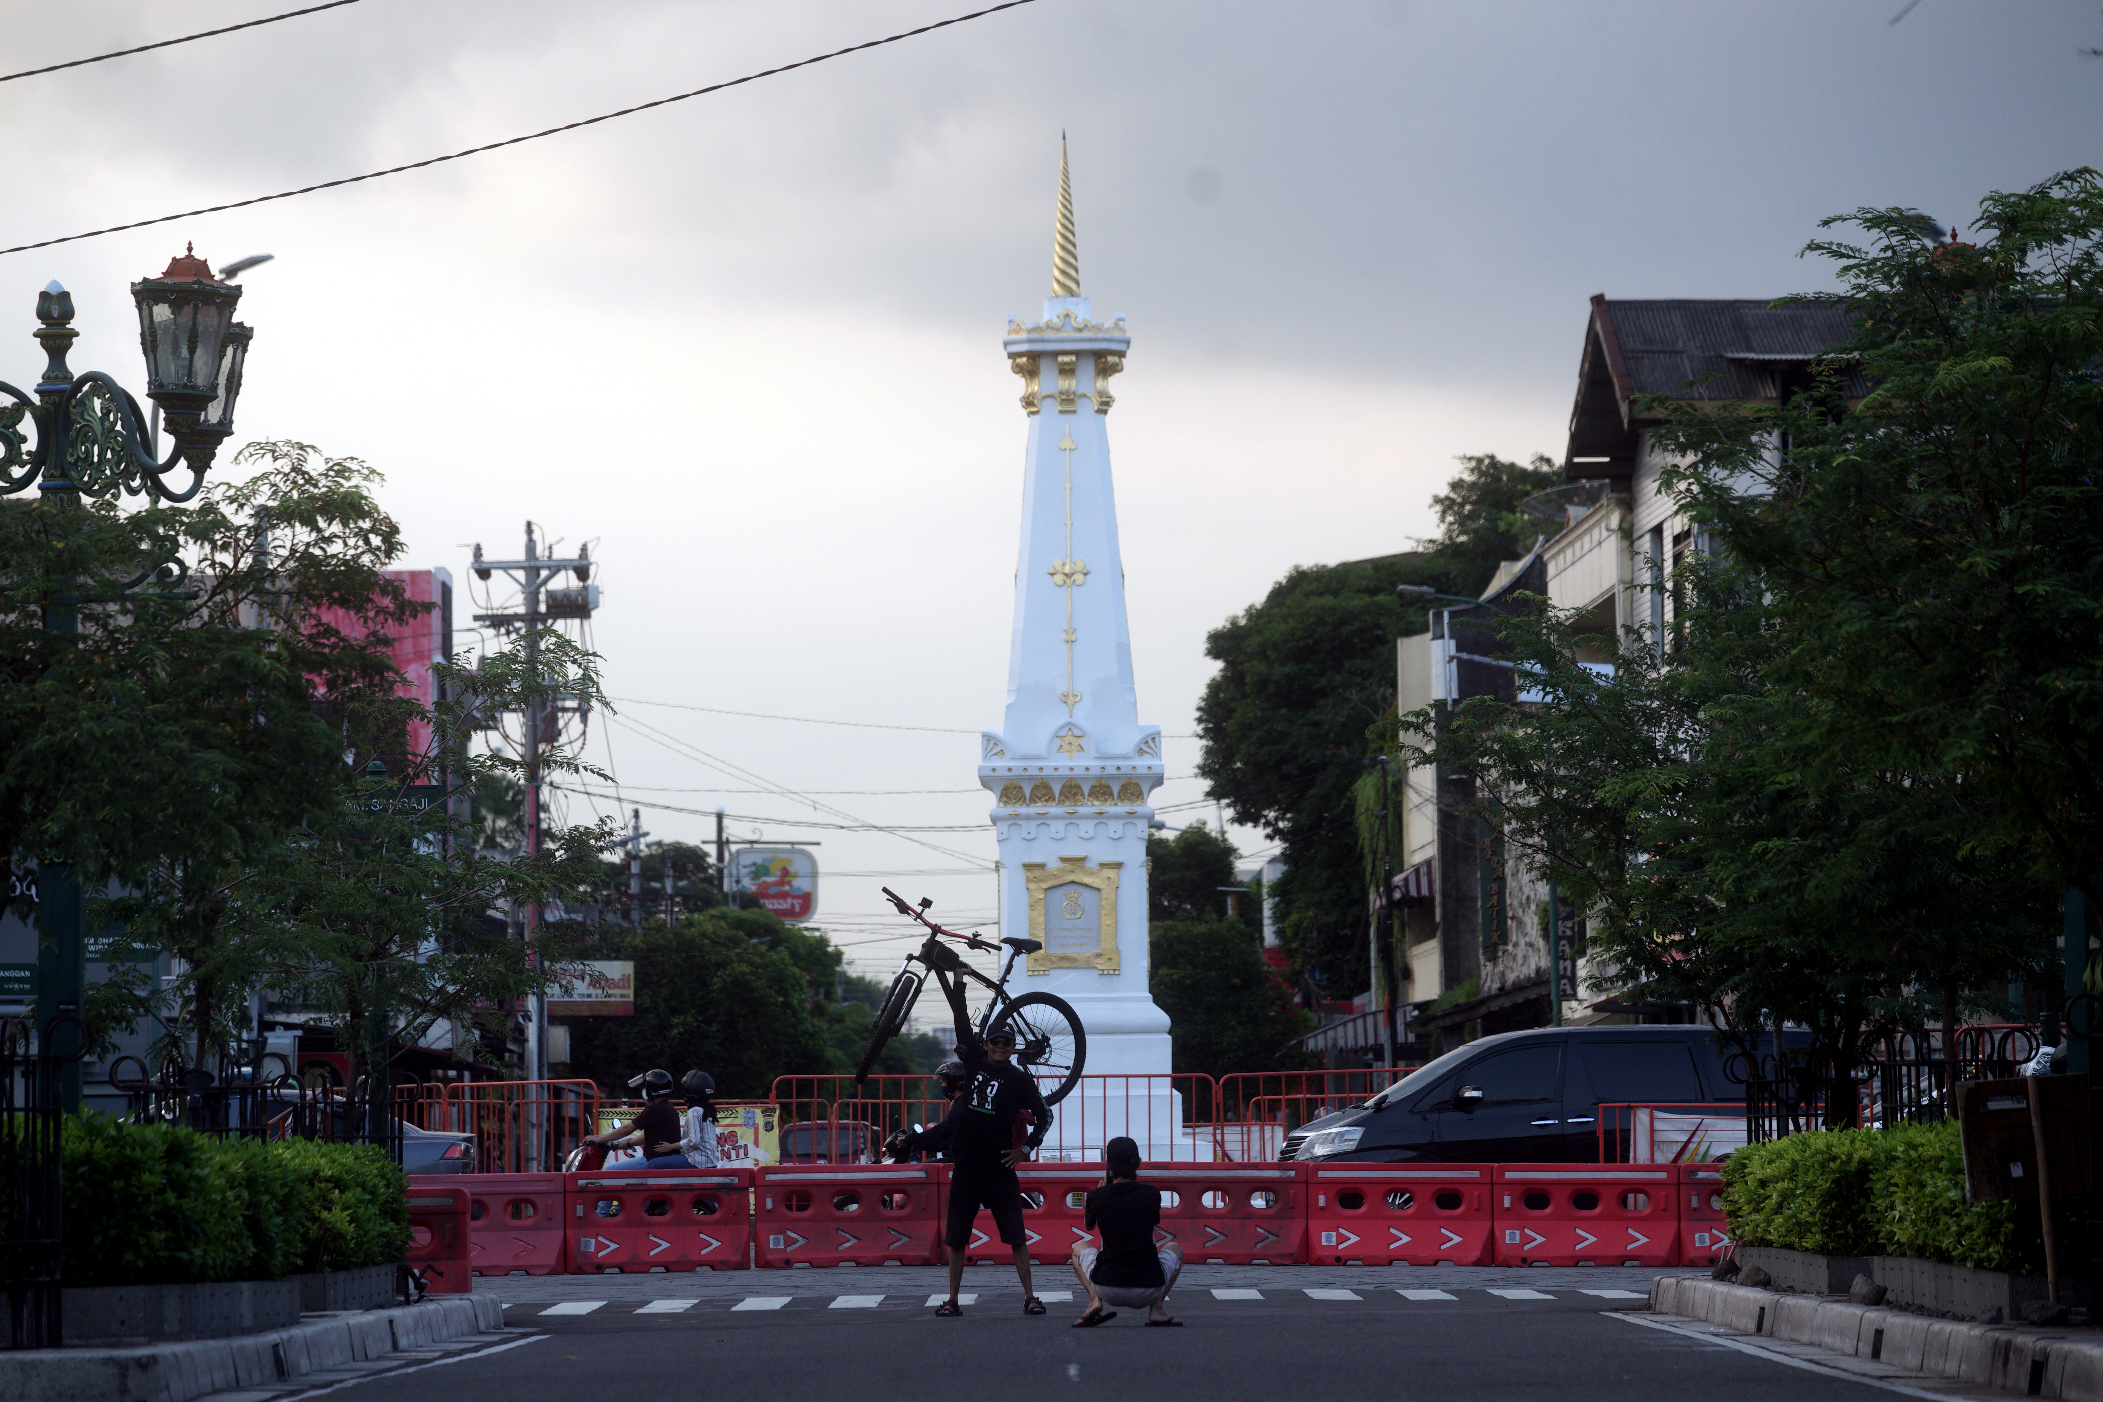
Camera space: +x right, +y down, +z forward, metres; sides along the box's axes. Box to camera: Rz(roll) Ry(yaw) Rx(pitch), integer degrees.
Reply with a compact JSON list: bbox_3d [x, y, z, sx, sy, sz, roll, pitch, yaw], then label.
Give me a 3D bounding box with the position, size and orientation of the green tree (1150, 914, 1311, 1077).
[{"bbox_3d":[3.969,7.979,212.000,3.900,6.000,3.800,-1,-2,0],"label":"green tree"}]

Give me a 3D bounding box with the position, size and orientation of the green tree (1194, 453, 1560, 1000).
[{"bbox_3d":[7.572,2.519,217.000,8.800,16.300,8.800,-1,-2,0],"label":"green tree"}]

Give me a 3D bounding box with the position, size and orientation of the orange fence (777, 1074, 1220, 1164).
[{"bbox_3d":[-0.477,4.285,87.463,4.280,1.580,0.150,0,-3,-1],"label":"orange fence"}]

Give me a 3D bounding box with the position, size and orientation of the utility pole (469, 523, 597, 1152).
[{"bbox_3d":[-8.320,2.559,150.000,2.050,10.900,0.900,-1,-2,0],"label":"utility pole"}]

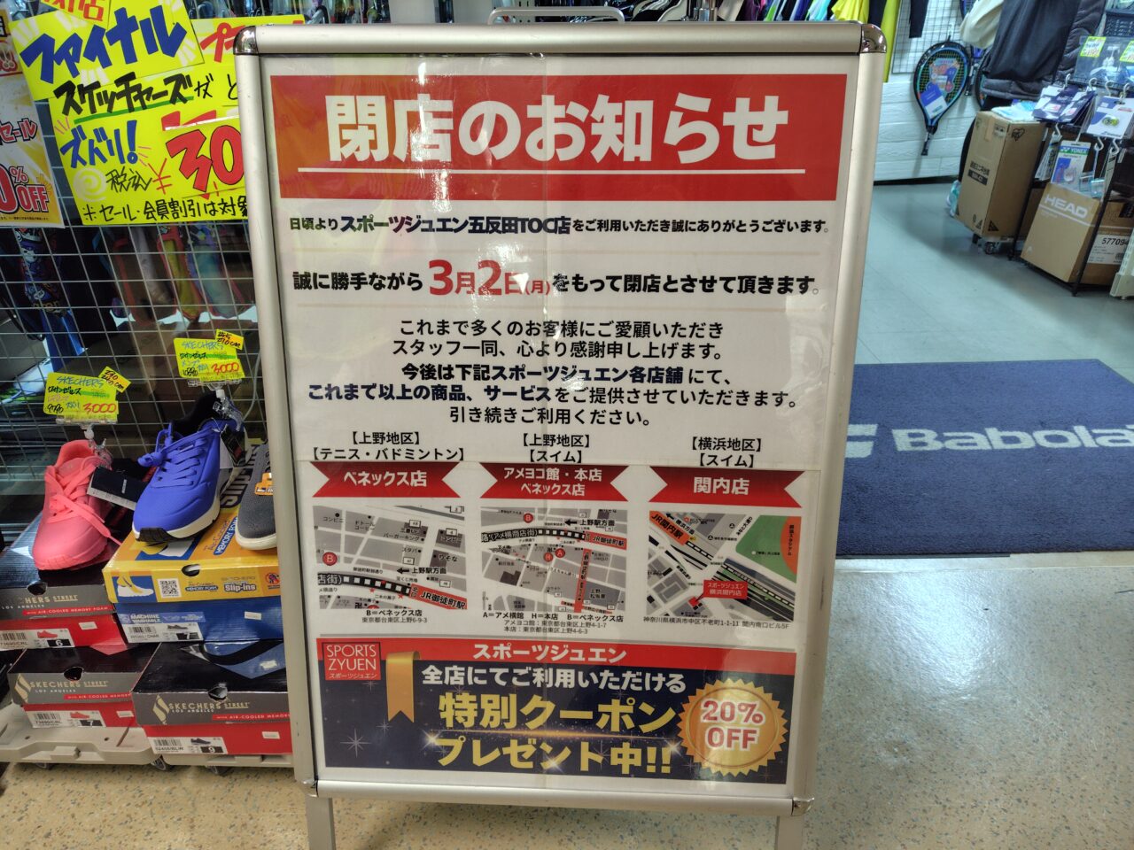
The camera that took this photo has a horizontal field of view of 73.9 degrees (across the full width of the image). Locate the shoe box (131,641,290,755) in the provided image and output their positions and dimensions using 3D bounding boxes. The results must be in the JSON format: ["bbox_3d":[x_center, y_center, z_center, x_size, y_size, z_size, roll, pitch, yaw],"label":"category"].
[{"bbox_3d":[-0.434,0.307,1.115,0.217,0.115,0.335,0,27,0],"label":"shoe box"}]

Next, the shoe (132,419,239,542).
[{"bbox_3d":[-0.528,0.044,1.095,0.110,0.120,0.290,0,27,-1],"label":"shoe"}]

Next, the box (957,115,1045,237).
[{"bbox_3d":[2.206,-1.289,3.865,0.165,0.532,0.501,5,28,10],"label":"box"}]

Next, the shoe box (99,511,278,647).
[{"bbox_3d":[-0.486,0.159,1.140,0.217,0.125,0.340,-1,27,-2],"label":"shoe box"}]

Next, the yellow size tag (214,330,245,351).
[{"bbox_3d":[-0.492,-0.124,1.100,0.041,0.020,0.003,13,15,-7],"label":"yellow size tag"}]

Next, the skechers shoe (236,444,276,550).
[{"bbox_3d":[-0.391,0.051,1.101,0.105,0.105,0.285,0,27,-1],"label":"skechers shoe"}]

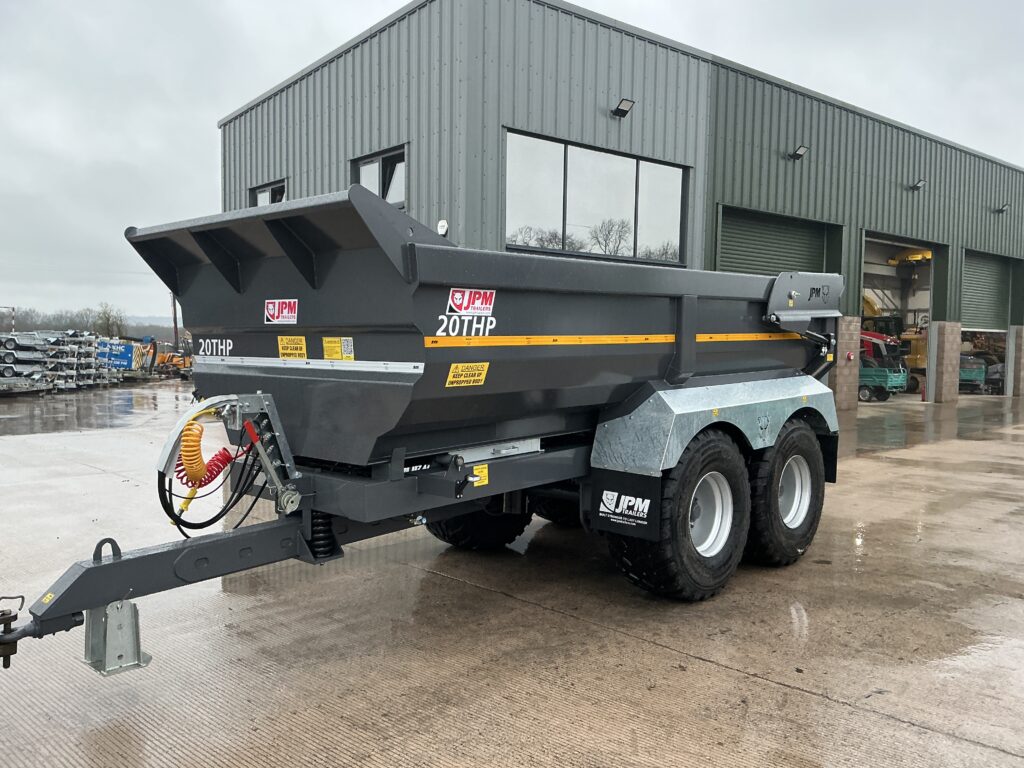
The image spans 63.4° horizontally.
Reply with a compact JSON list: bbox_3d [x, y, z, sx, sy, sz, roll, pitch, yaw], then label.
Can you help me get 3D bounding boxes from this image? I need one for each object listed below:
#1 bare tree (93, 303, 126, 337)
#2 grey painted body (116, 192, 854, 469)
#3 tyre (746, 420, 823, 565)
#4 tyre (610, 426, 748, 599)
[{"bbox_3d":[-43.734,-6.302,90.000,3.800,5.200,3.600,-1,4,-26],"label":"bare tree"},{"bbox_3d":[0.273,-0.380,6.421,2.401,1.372,5.321,3,5,44],"label":"grey painted body"},{"bbox_3d":[2.144,0.877,6.942,0.530,1.220,1.220,3,4,44],"label":"tyre"},{"bbox_3d":[1.232,0.914,5.993,0.530,1.220,1.220,3,4,44],"label":"tyre"}]

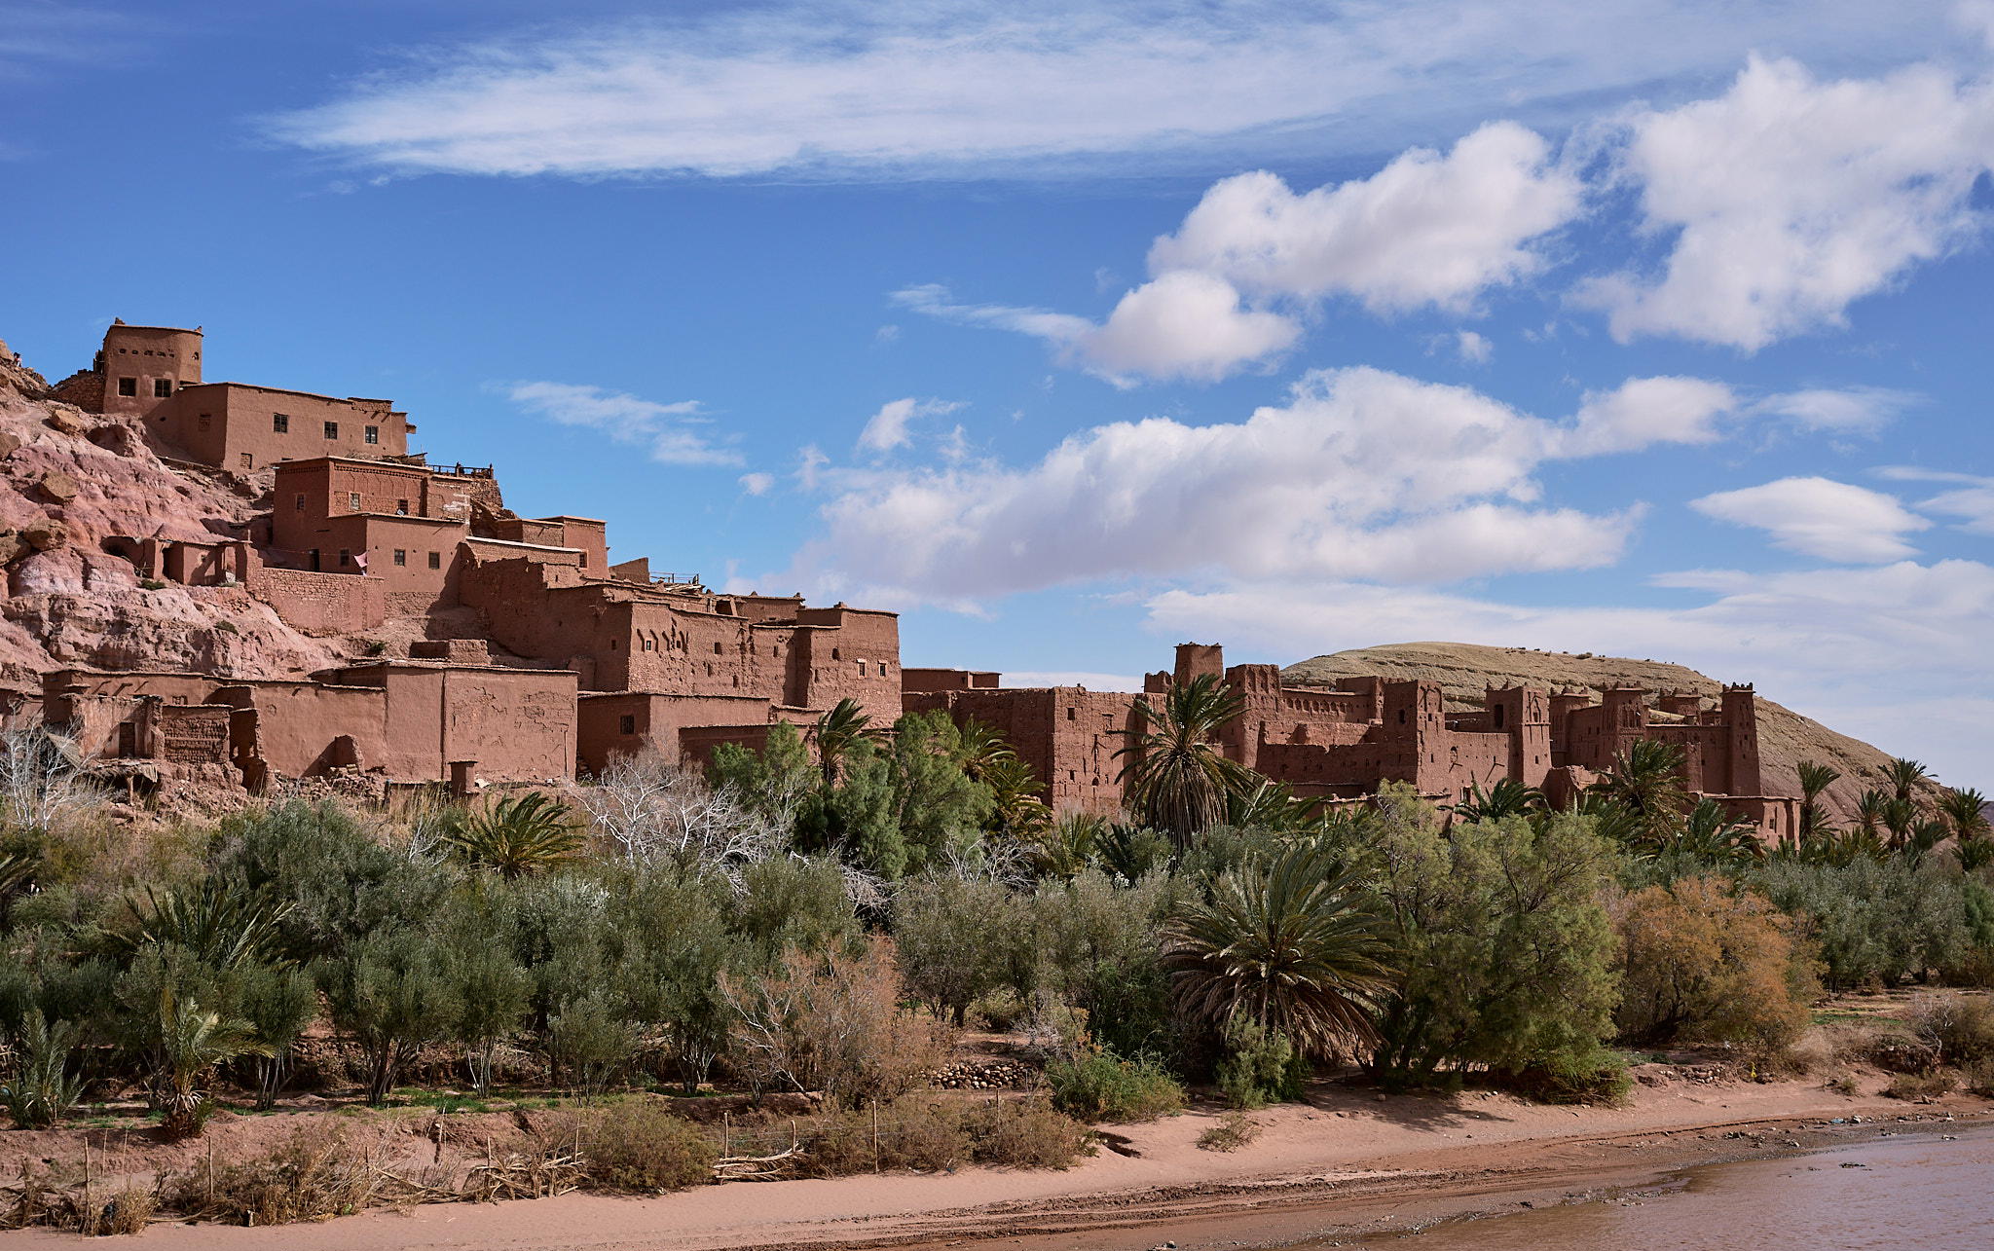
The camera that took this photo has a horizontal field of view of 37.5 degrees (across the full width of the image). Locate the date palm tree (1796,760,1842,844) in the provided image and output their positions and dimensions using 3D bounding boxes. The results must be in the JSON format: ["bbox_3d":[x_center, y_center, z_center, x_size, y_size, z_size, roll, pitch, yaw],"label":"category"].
[{"bbox_3d":[72.294,16.026,258.000,4.000,8.200,4.100,0,-4,0],"label":"date palm tree"}]

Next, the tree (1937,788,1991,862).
[{"bbox_3d":[84.891,17.806,258.000,4.700,7.400,4.700,0,-4,0],"label":"tree"}]

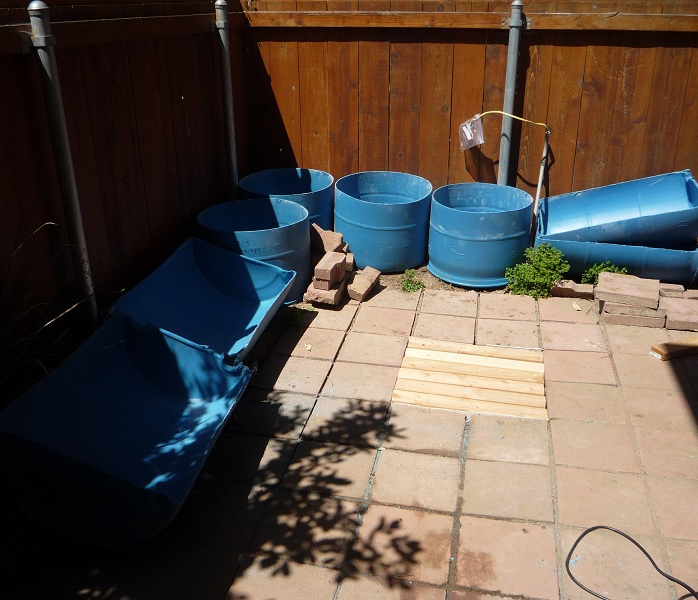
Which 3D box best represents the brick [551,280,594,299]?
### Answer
[{"bbox_3d":[1.234,-0.051,3.823,0.215,0.058,0.110,4,24,11],"label":"brick"}]

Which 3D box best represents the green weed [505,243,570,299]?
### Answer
[{"bbox_3d":[1.070,-0.199,3.904,0.330,0.280,0.290,-1,23,0],"label":"green weed"}]

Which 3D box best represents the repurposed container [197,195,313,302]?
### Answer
[{"bbox_3d":[-0.515,-0.272,3.860,0.600,0.440,0.600,-1,23,0],"label":"repurposed container"}]

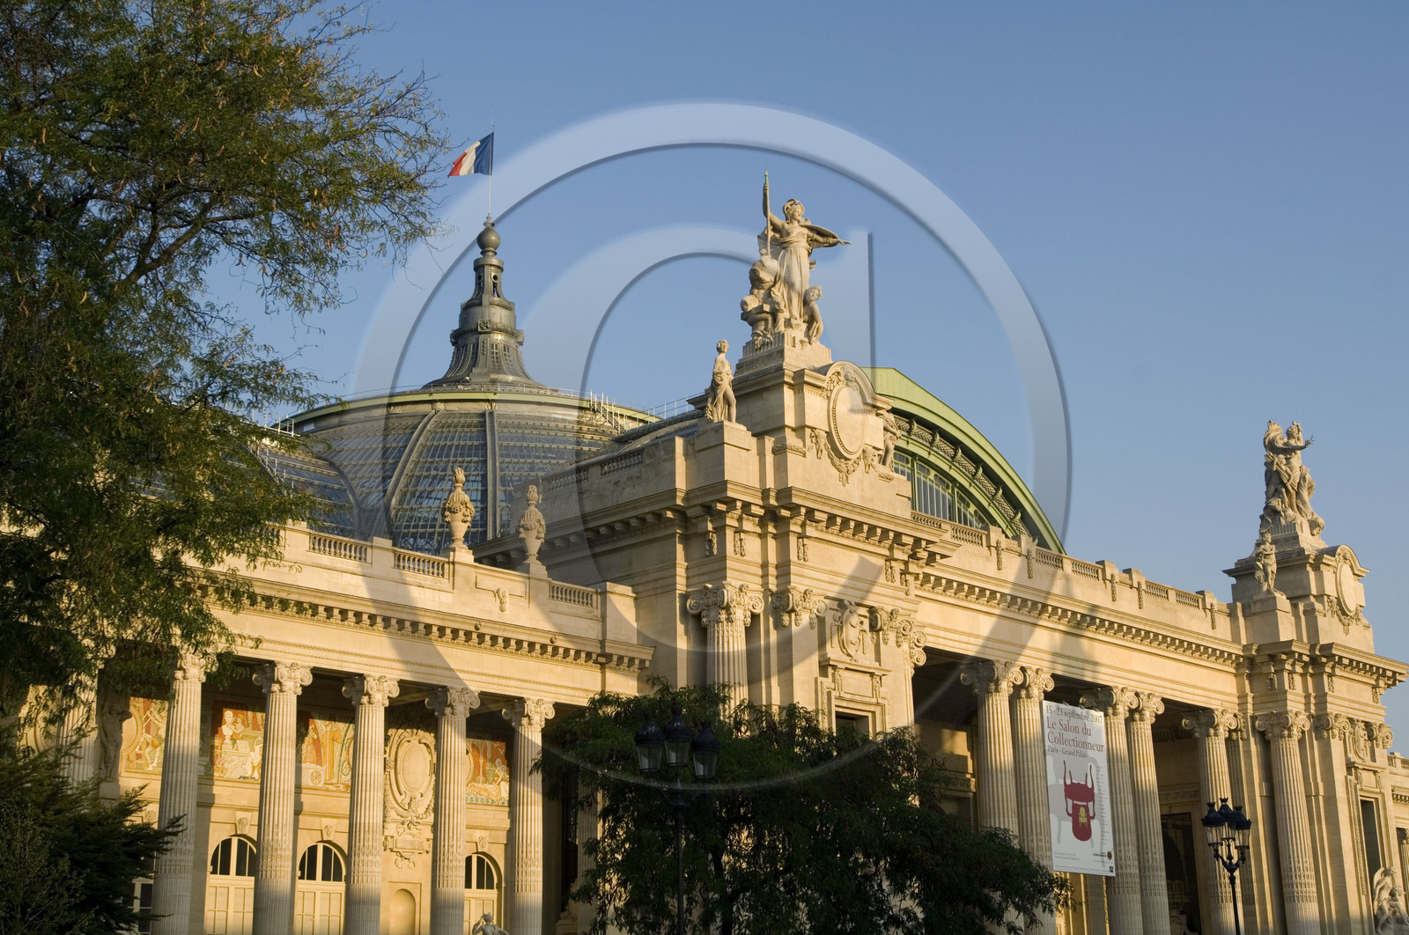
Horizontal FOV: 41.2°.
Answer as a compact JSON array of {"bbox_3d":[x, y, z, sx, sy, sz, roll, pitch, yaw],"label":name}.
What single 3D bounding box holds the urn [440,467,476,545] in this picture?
[{"bbox_3d":[-8.706,1.541,66.614,1.170,3.042,1.170,-1,-17,0],"label":"urn"}]

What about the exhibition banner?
[{"bbox_3d":[17.505,15.060,87.507,0.050,7.753,5.164,-16,-22,41],"label":"exhibition banner"}]

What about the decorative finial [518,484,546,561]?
[{"bbox_3d":[-6.959,2.291,75.921,1.150,3.100,1.150,-1,-17,0],"label":"decorative finial"}]

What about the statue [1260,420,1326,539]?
[{"bbox_3d":[33.451,0.762,106.919,2.418,6.786,2.964,-16,-22,41],"label":"statue"}]

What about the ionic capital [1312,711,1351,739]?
[{"bbox_3d":[33.274,13.667,99.316,1.248,1.466,2.106,-16,-22,41],"label":"ionic capital"}]

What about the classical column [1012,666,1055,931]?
[{"bbox_3d":[16.379,18.213,93.697,2.350,16.040,2.350,-16,-22,41],"label":"classical column"}]

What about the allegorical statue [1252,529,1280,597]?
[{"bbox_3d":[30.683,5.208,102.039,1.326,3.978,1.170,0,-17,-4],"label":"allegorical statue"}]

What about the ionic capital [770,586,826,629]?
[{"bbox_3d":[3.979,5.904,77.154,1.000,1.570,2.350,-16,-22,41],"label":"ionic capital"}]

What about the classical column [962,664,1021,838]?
[{"bbox_3d":[14.450,17.662,91.755,2.350,16.040,2.350,-16,-22,41],"label":"classical column"}]

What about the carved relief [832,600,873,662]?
[{"bbox_3d":[6.142,6.913,79.044,0.450,2.500,2.400,-16,-22,41],"label":"carved relief"}]

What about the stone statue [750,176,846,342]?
[{"bbox_3d":[4.160,-9.269,85.836,3.100,7.500,4.500,-16,-22,41],"label":"stone statue"}]

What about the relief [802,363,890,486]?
[{"bbox_3d":[6.253,-1.863,80.728,0.750,5.300,5.100,-16,-22,41],"label":"relief"}]

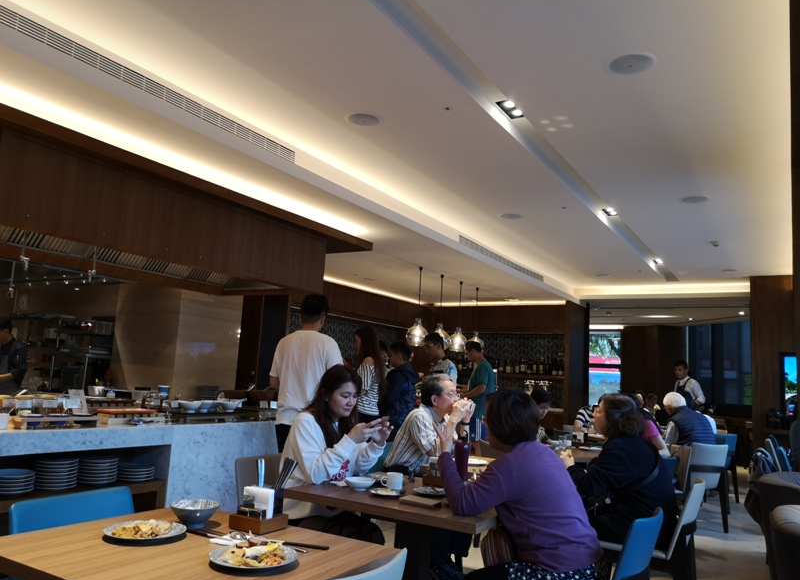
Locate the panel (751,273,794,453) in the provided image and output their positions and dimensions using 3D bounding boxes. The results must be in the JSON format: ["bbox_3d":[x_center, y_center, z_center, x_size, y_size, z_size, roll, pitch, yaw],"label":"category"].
[{"bbox_3d":[4.775,1.249,7.910,0.507,2.842,0.203,-2,-10,33],"label":"panel"}]

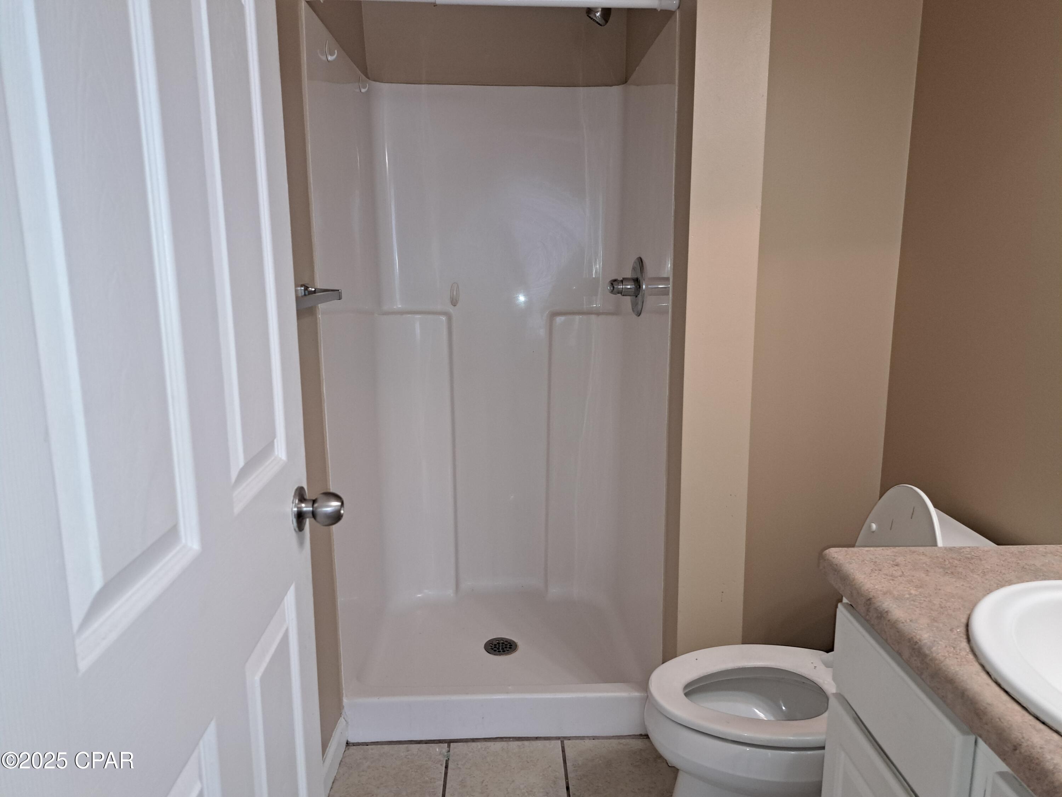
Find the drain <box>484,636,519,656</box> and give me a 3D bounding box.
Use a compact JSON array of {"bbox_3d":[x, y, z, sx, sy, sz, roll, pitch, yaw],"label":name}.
[{"bbox_3d":[-0.100,0.826,2.447,0.109,0.008,0.109,-1,10,-2],"label":"drain"}]

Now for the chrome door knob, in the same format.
[{"bbox_3d":[-0.289,0.151,1.017,0.067,0.066,0.066,-1,10,-4],"label":"chrome door knob"}]

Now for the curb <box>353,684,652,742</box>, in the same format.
[{"bbox_3d":[-0.072,0.867,2.048,0.863,0.126,0.068,-1,10,-2],"label":"curb"}]

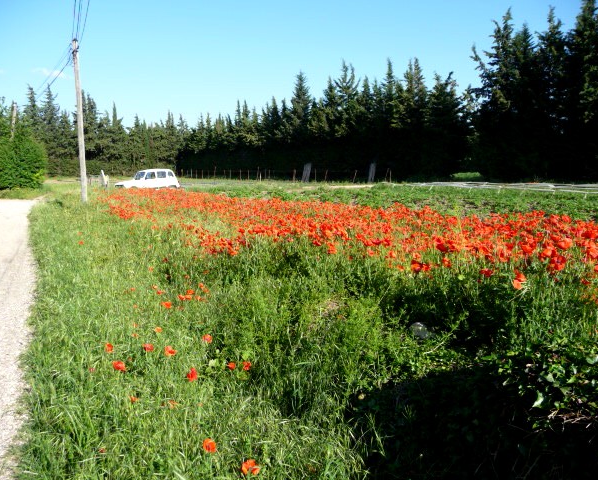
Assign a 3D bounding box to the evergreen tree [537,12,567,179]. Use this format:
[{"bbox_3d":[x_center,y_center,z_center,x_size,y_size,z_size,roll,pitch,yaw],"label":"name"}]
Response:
[{"bbox_3d":[22.924,-13.124,48.100,3.400,15.759,3.400,0,8,0],"label":"evergreen tree"}]

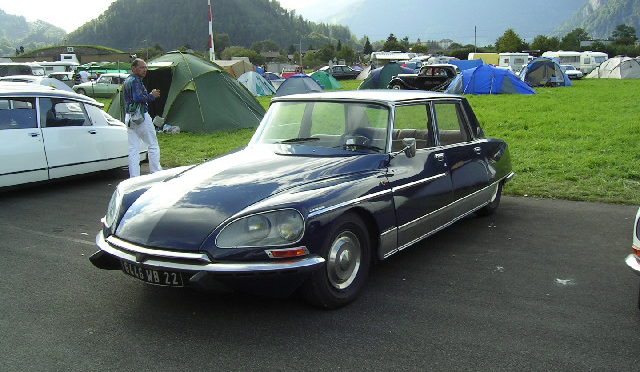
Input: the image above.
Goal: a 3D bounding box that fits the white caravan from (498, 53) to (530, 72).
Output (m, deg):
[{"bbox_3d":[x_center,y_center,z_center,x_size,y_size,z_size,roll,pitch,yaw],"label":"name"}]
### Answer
[{"bbox_3d":[19.193,-11.815,66.018,2.200,2.700,4.800,-4,10,-14],"label":"white caravan"}]

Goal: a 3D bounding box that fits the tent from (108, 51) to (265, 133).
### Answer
[{"bbox_3d":[-3.724,-2.685,18.705,3.600,2.100,2.800,5,12,33],"label":"tent"}]

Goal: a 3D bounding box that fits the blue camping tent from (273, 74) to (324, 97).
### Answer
[{"bbox_3d":[-1.103,-5.356,35.811,2.900,1.300,2.400,-1,10,0],"label":"blue camping tent"}]

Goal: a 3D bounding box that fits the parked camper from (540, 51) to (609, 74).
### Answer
[{"bbox_3d":[25.996,-12.299,67.988,6.400,2.700,2.300,3,11,20],"label":"parked camper"}]

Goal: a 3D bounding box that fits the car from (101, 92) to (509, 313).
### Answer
[{"bbox_3d":[0.288,-0.179,6.064,1.800,1.410,4.850,6,12,34],"label":"car"}]

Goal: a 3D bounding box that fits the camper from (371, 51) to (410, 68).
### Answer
[{"bbox_3d":[6.560,-10.839,61.069,5.500,3.000,2.300,2,11,17],"label":"camper"}]

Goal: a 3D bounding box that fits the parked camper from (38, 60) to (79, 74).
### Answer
[{"bbox_3d":[-26.425,-11.077,67.003,5.300,2.750,2.200,1,10,11],"label":"parked camper"}]

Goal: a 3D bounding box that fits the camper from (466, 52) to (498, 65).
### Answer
[{"bbox_3d":[16.660,-11.939,67.003,5.200,2.700,2.100,-5,11,-20],"label":"camper"}]

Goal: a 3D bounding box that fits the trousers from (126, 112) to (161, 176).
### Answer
[{"bbox_3d":[-2.588,-0.582,9.789,0.480,0.980,0.380,-4,10,-16],"label":"trousers"}]

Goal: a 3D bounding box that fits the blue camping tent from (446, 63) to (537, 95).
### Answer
[{"bbox_3d":[9.438,-5.961,37.061,4.700,1.650,2.400,-2,10,-6],"label":"blue camping tent"}]

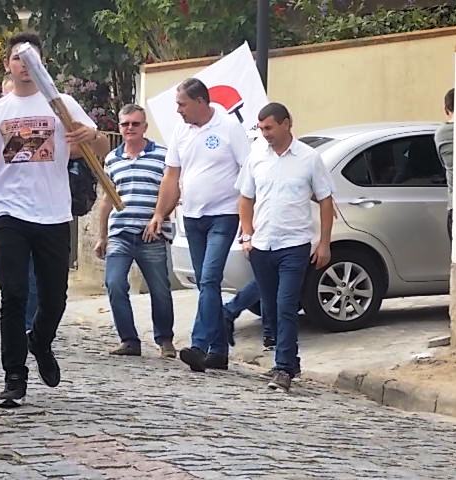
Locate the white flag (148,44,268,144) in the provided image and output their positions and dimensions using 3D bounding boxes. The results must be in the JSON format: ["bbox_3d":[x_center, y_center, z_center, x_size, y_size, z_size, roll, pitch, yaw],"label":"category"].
[{"bbox_3d":[-0.087,-0.843,18.400,0.750,0.630,0.150,-27,1,0],"label":"white flag"}]

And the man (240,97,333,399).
[{"bbox_3d":[0.343,0.040,16.700,0.540,1.686,0.420,0,1,18],"label":"man"}]

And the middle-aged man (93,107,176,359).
[{"bbox_3d":[-0.601,-0.058,18.900,0.560,1.676,0.430,0,1,10],"label":"middle-aged man"}]

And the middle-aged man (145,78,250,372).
[{"bbox_3d":[-0.185,-0.090,17.300,0.600,1.777,0.500,1,1,25],"label":"middle-aged man"}]

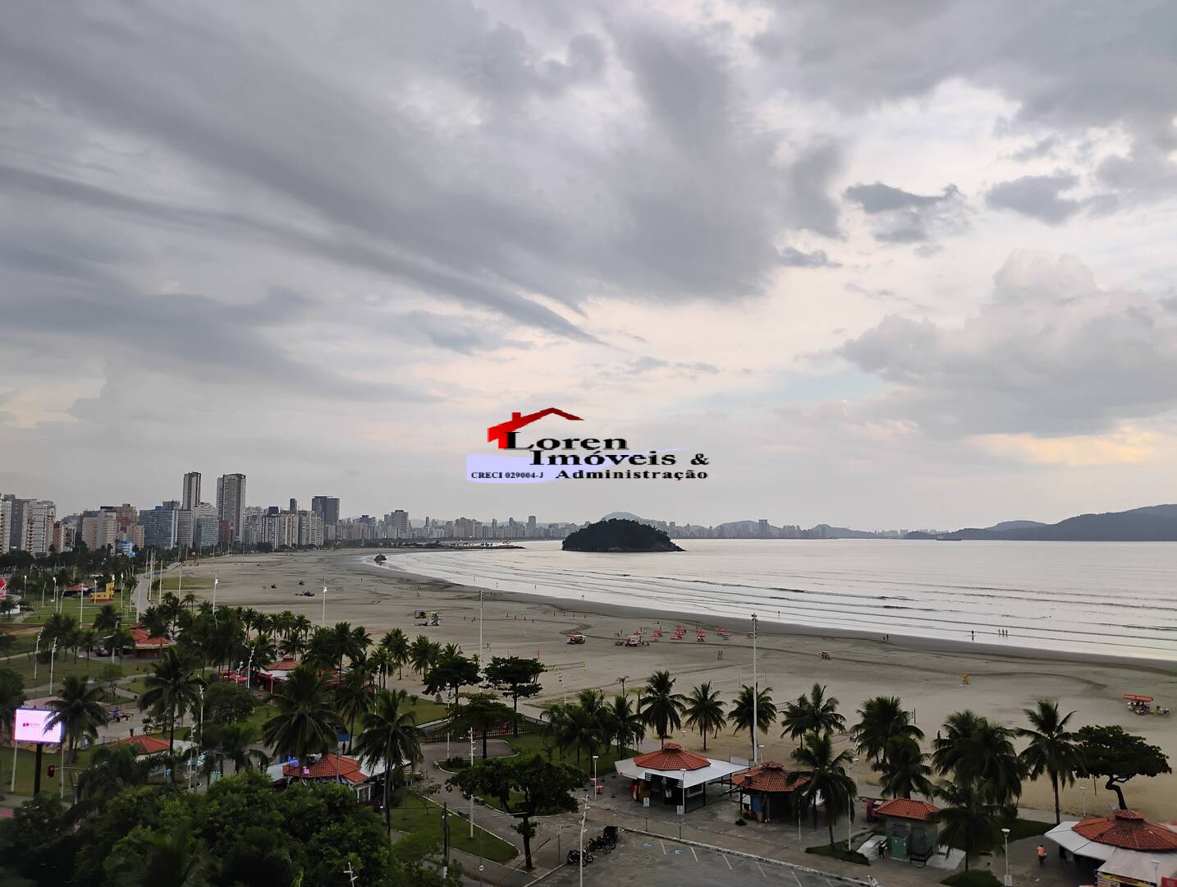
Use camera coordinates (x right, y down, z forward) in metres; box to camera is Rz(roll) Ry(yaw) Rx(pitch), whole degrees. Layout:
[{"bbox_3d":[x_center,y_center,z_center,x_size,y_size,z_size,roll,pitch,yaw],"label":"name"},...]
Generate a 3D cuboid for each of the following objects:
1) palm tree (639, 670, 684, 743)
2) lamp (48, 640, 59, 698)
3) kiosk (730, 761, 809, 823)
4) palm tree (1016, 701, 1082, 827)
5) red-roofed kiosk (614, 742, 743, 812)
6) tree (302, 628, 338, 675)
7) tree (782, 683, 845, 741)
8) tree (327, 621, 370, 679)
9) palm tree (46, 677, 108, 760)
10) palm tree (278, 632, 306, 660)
[{"bbox_3d":[9.526,34.202,121.740,5.880,10.570,5.880,0,-5,0],"label":"palm tree"},{"bbox_3d":[-88.174,36.763,157.092,1.100,9.454,0.900,0,-5,0],"label":"lamp"},{"bbox_3d":[18.700,34.775,97.524,7.500,4.800,7.500,-2,-6,22],"label":"kiosk"},{"bbox_3d":[42.810,29.395,88.513,6.061,11.180,6.061,-3,-6,25],"label":"palm tree"},{"bbox_3d":[9.250,35.391,105.000,12.600,5.000,11.400,-4,-7,39],"label":"red-roofed kiosk"},{"bbox_3d":[-45.810,36.910,163.260,5.830,10.840,5.830,2,-6,-15],"label":"tree"},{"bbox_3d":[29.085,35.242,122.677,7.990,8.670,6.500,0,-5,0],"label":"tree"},{"bbox_3d":[-42.096,36.776,166.601,6.748,11.224,6.748,1,-6,-14],"label":"tree"},{"bbox_3d":[-59.830,32.410,112.090,7.250,10.040,7.250,3,-6,-27],"label":"palm tree"},{"bbox_3d":[-59.830,41.610,193.050,5.400,6.960,5.400,2,-6,-17],"label":"palm tree"}]

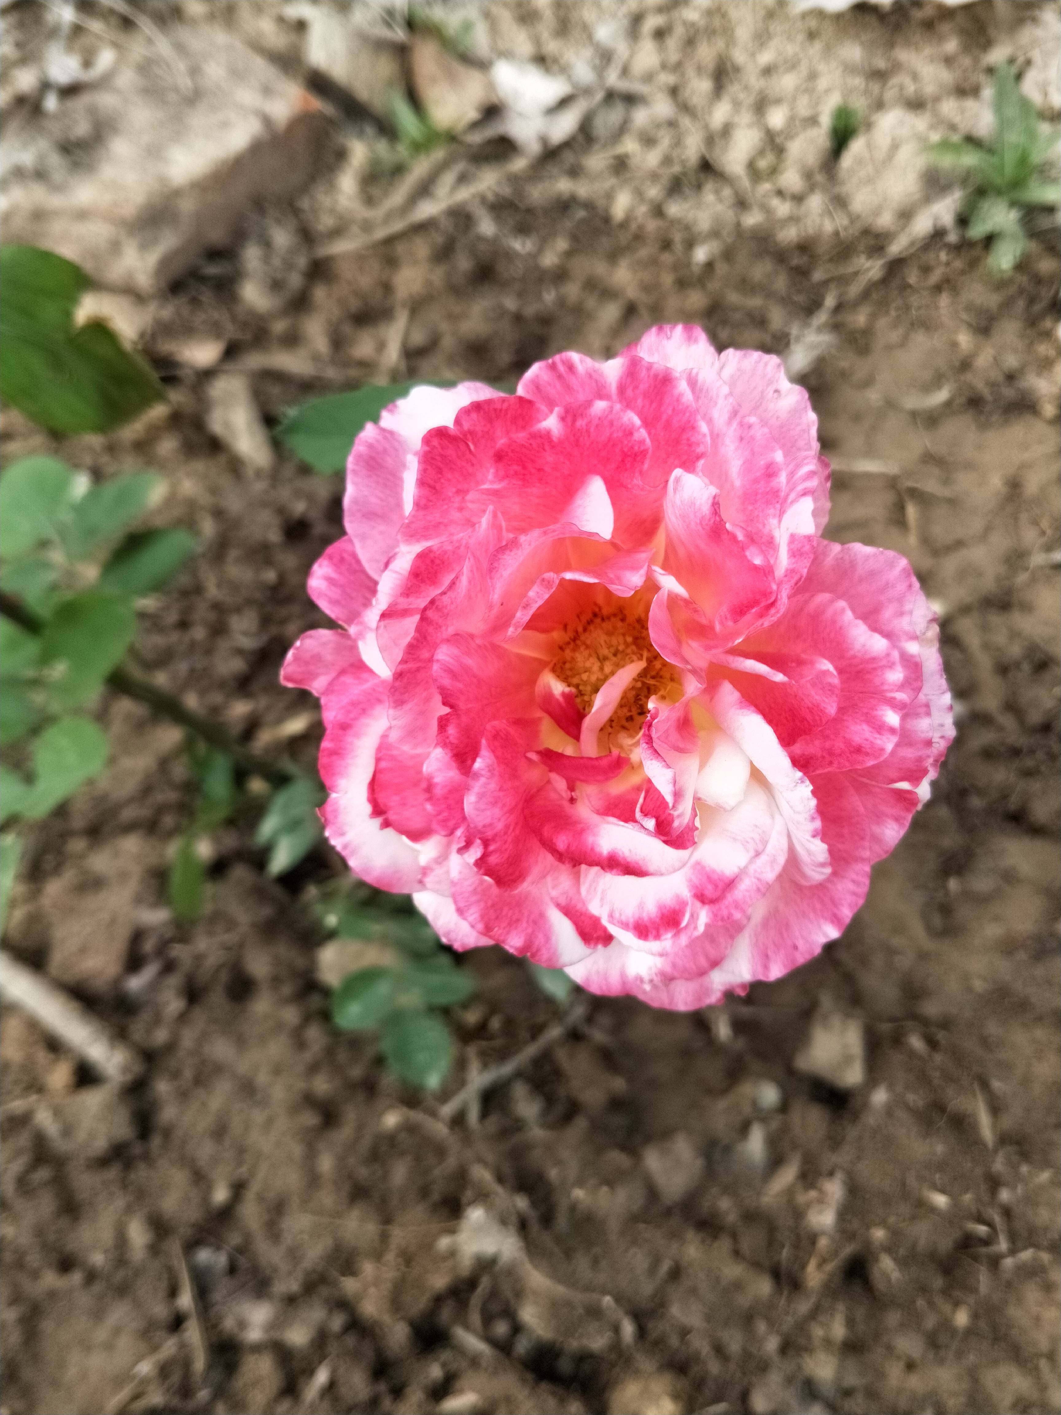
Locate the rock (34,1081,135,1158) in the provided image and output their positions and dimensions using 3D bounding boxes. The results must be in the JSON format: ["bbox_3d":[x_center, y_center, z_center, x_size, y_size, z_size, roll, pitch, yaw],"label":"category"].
[{"bbox_3d":[-0.146,0.136,0.335,0.028,0.017,0.022,-6,67,-3],"label":"rock"}]

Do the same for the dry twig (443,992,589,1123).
[{"bbox_3d":[-0.006,0.128,0.372,0.068,0.010,0.008,-38,74,-13],"label":"dry twig"}]

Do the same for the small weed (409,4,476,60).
[{"bbox_3d":[-0.048,-0.364,0.550,0.034,0.022,0.026,-2,69,-1],"label":"small weed"}]

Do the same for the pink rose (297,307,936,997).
[{"bbox_3d":[0.016,-0.007,0.187,0.117,0.062,0.117,0,81,3],"label":"pink rose"}]

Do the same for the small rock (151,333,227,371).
[{"bbox_3d":[-0.153,-0.160,0.460,0.032,0.012,0.016,-6,67,-3],"label":"small rock"}]

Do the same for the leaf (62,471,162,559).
[{"bbox_3d":[-0.131,-0.060,0.320,0.032,0.011,0.017,-43,75,-15],"label":"leaf"}]

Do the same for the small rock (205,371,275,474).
[{"bbox_3d":[-0.126,-0.124,0.445,0.020,0.014,0.045,-30,70,-12],"label":"small rock"}]

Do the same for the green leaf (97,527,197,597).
[{"bbox_3d":[-0.124,-0.047,0.330,0.031,0.011,0.015,-34,73,-12],"label":"green leaf"}]

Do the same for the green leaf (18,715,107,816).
[{"bbox_3d":[-0.135,0.017,0.295,0.030,0.009,0.020,-42,73,-16],"label":"green leaf"}]

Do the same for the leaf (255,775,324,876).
[{"bbox_3d":[-0.082,0.040,0.345,0.019,0.012,0.031,18,70,7],"label":"leaf"}]

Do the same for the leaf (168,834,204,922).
[{"bbox_3d":[-0.116,0.058,0.345,0.012,0.012,0.029,-6,69,-2],"label":"leaf"}]

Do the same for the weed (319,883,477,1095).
[{"bbox_3d":[-0.046,0.096,0.350,0.054,0.032,0.066,-3,69,-1],"label":"weed"}]

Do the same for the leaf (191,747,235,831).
[{"bbox_3d":[-0.101,0.026,0.325,0.012,0.008,0.025,-15,67,-6],"label":"leaf"}]

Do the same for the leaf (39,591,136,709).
[{"bbox_3d":[-0.124,-0.016,0.285,0.022,0.010,0.032,30,70,12],"label":"leaf"}]

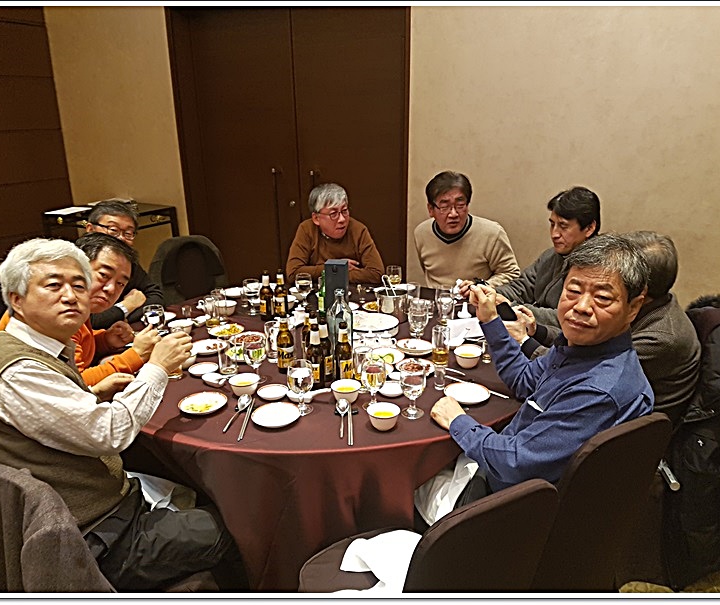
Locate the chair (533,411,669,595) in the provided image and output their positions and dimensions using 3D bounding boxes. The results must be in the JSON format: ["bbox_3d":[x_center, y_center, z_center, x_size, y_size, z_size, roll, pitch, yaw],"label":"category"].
[{"bbox_3d":[0.416,0.645,1.687,0.470,0.890,0.580,-12,21,-30],"label":"chair"}]

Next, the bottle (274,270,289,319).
[{"bbox_3d":[-0.358,-0.043,2.692,0.061,0.222,0.061,-4,18,-11],"label":"bottle"}]

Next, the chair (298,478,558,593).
[{"bbox_3d":[0.133,0.739,1.488,0.470,0.910,0.570,-13,21,-33],"label":"chair"}]

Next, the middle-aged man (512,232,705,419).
[{"bbox_3d":[0.806,0.330,2.191,0.650,1.250,0.540,4,18,16],"label":"middle-aged man"}]

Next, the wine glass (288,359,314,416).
[{"bbox_3d":[-0.166,0.240,1.707,0.075,0.158,0.075,-1,18,0],"label":"wine glass"}]

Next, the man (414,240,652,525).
[{"bbox_3d":[0.424,0.476,1.620,0.730,1.310,0.530,11,21,31],"label":"man"}]

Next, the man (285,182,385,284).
[{"bbox_3d":[-0.120,-0.015,3.175,0.540,1.220,0.720,-1,18,-3],"label":"man"}]

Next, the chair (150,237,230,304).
[{"bbox_3d":[-0.783,0.155,3.241,0.460,0.960,0.580,-12,22,-31],"label":"chair"}]

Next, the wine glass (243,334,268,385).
[{"bbox_3d":[-0.361,0.191,2.054,0.079,0.155,0.079,-1,17,0],"label":"wine glass"}]

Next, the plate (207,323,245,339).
[{"bbox_3d":[-0.509,0.114,2.299,0.143,0.030,0.143,-1,18,0],"label":"plate"}]

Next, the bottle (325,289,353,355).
[{"bbox_3d":[-0.066,0.090,1.973,0.084,0.275,0.084,-1,18,0],"label":"bottle"}]

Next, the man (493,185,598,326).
[{"bbox_3d":[0.834,0.159,2.611,0.760,1.280,0.540,-6,19,-16],"label":"man"}]

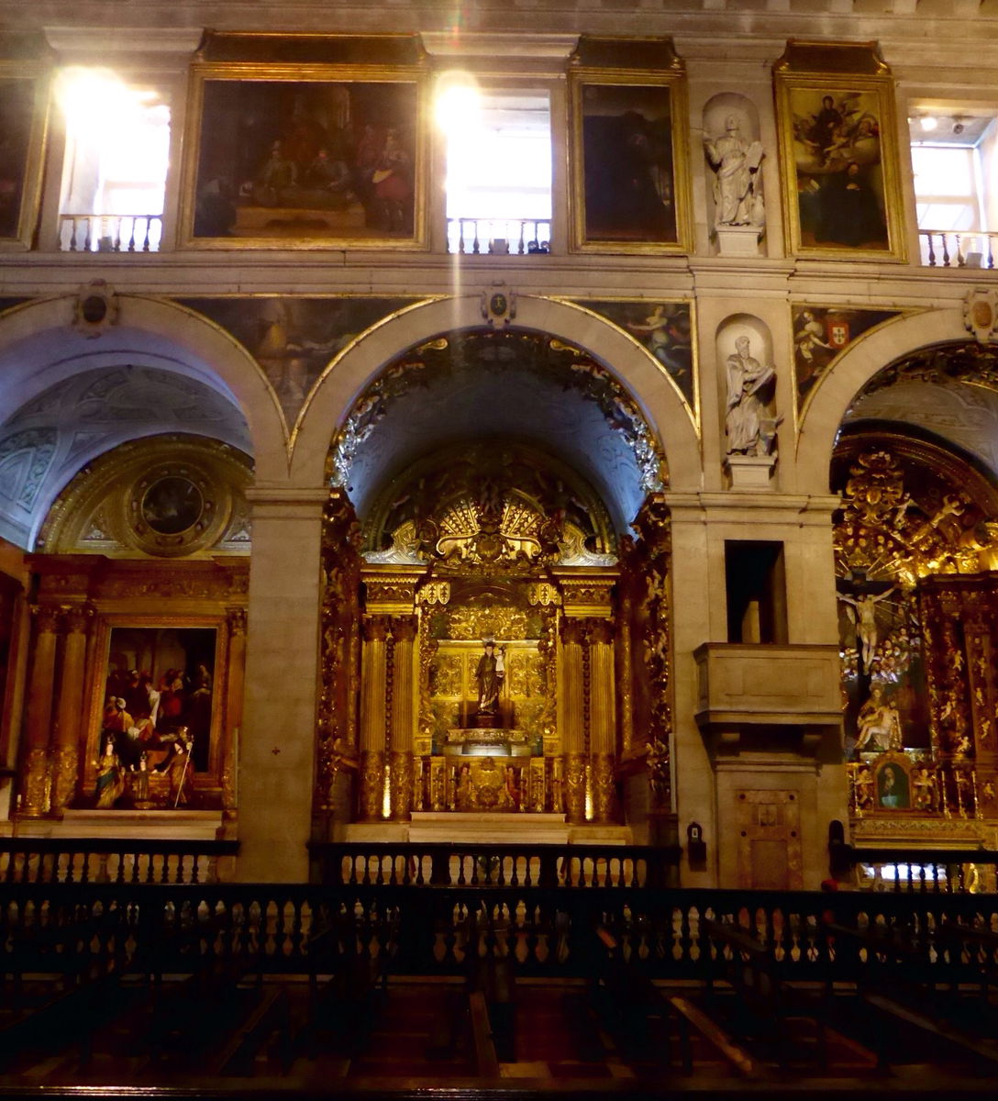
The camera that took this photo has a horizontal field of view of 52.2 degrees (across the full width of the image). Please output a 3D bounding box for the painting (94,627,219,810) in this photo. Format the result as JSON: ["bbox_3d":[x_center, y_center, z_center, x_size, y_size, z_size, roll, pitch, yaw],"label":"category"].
[{"bbox_3d":[-5.763,2.748,17.394,2.050,2.900,0.170,1,-12,-1],"label":"painting"}]

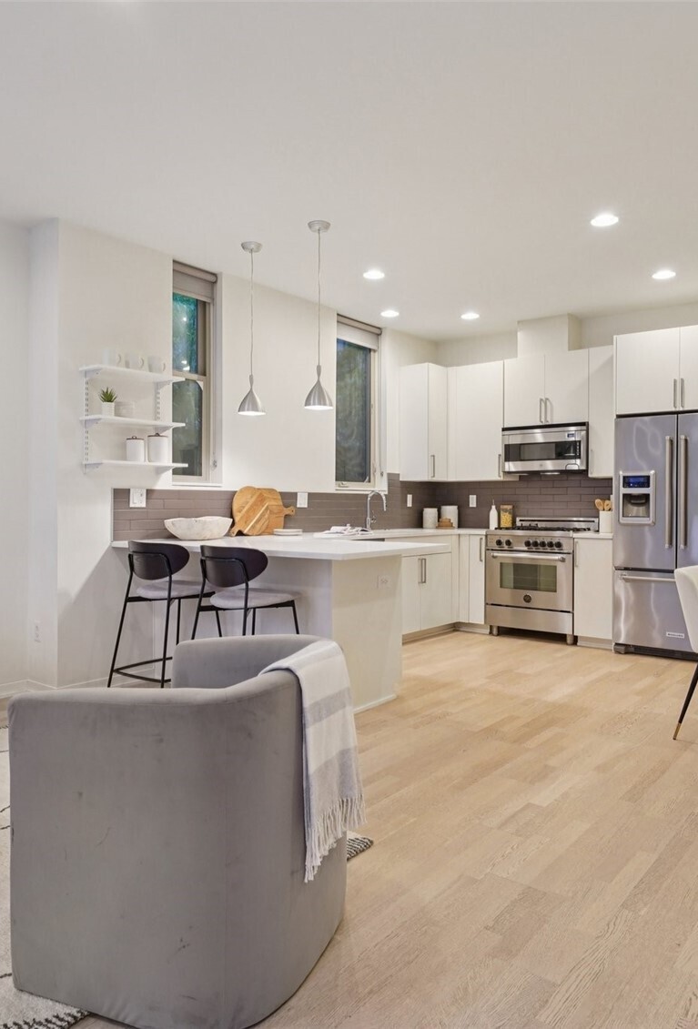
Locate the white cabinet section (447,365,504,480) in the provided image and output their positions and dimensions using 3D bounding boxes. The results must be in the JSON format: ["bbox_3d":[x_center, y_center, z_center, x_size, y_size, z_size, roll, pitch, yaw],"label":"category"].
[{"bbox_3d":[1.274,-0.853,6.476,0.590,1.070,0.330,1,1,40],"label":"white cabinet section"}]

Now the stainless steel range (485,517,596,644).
[{"bbox_3d":[1.689,0.551,5.999,0.780,1.030,0.660,1,1,40],"label":"stainless steel range"}]

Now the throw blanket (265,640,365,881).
[{"bbox_3d":[-0.091,0.601,1.790,0.200,0.480,0.390,1,0,20],"label":"throw blanket"}]

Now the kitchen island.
[{"bbox_3d":[-0.460,0.608,4.148,1.890,0.900,0.980,1,0,40],"label":"kitchen island"}]

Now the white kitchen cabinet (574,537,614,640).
[{"bbox_3d":[2.102,0.590,5.588,0.300,0.800,0.600,1,1,40],"label":"white kitchen cabinet"}]

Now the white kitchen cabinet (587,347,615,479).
[{"bbox_3d":[2.311,-0.858,5.882,0.395,1.098,0.340,1,0,40],"label":"white kitchen cabinet"}]

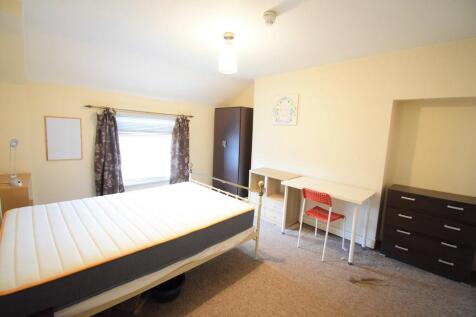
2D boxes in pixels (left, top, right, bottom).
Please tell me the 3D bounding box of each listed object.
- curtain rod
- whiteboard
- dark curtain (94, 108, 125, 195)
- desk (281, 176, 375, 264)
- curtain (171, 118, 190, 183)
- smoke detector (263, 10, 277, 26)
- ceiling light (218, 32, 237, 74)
[{"bbox_3d":[-1.591,-0.819,3.569,1.855,0.040,0.060,-5,10,-44],"label":"curtain rod"},{"bbox_3d":[-2.495,-0.275,2.863,0.395,0.610,0.020,-5,10,-44],"label":"whiteboard"},{"bbox_3d":[-2.078,-0.061,3.220,0.382,1.455,0.120,-5,10,-44],"label":"dark curtain"},{"bbox_3d":[1.148,0.752,2.656,0.600,0.740,1.000,-5,10,-44],"label":"desk"},{"bbox_3d":[-1.178,-0.131,4.085,0.429,1.448,0.120,-5,10,-44],"label":"curtain"},{"bbox_3d":[0.266,-1.170,1.661,0.105,0.090,0.105,2,7,0],"label":"smoke detector"},{"bbox_3d":[-0.097,-1.087,2.046,0.195,0.380,0.195,2,7,0],"label":"ceiling light"}]

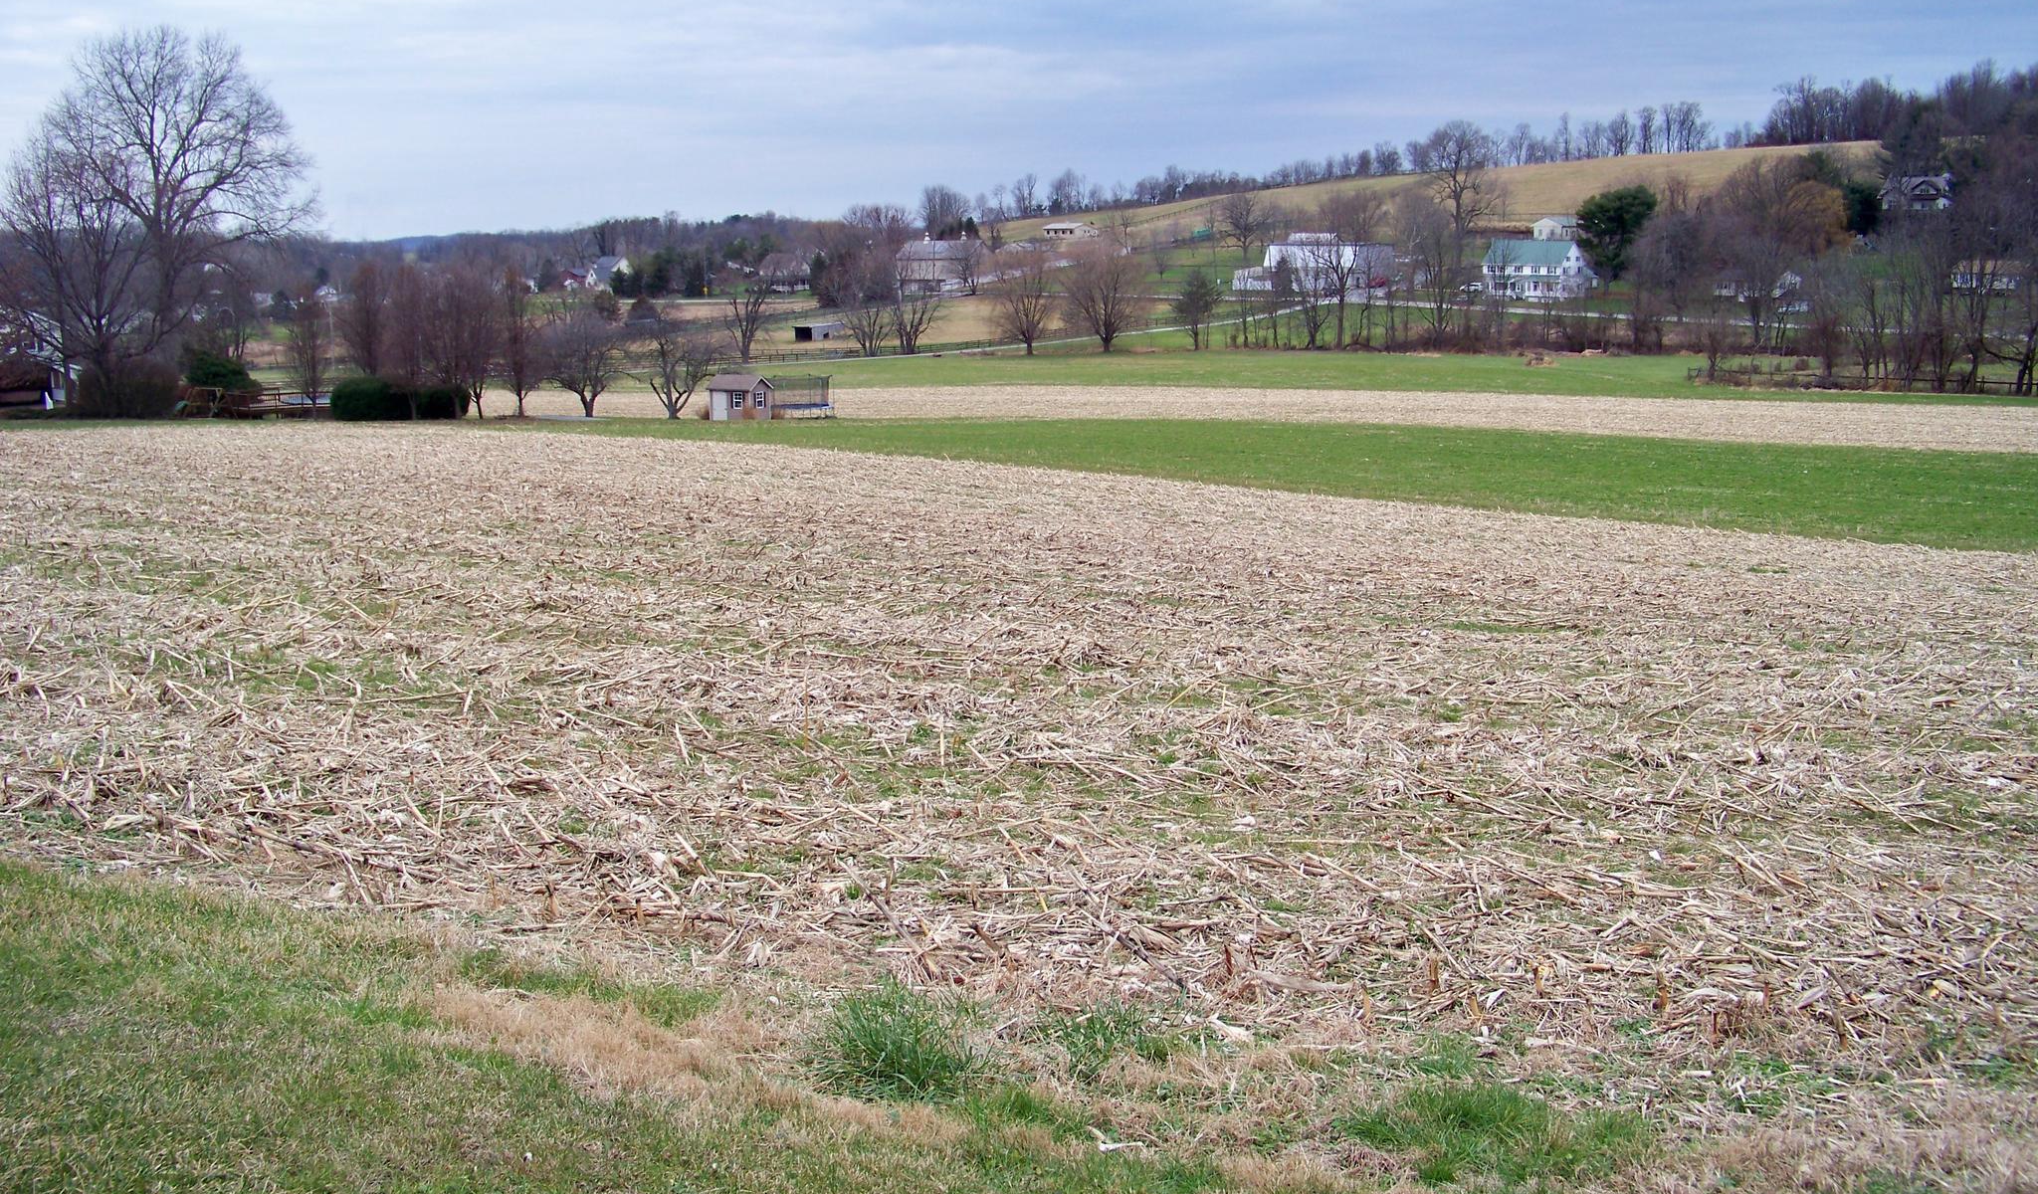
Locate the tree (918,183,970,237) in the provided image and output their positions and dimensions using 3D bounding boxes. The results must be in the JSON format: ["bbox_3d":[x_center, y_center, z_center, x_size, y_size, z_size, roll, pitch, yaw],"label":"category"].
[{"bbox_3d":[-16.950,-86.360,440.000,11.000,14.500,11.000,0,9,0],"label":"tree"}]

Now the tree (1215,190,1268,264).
[{"bbox_3d":[47.210,-78.120,410.000,11.400,16.300,11.400,0,9,0],"label":"tree"}]

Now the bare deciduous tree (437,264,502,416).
[{"bbox_3d":[-35.960,-16.610,126.170,3.980,9.950,3.980,-3,10,-16],"label":"bare deciduous tree"}]

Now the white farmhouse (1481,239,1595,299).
[{"bbox_3d":[92.310,-58.240,345.000,15.500,11.000,12.000,8,12,39],"label":"white farmhouse"}]

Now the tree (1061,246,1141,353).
[{"bbox_3d":[10.550,-38.110,248.870,10.190,13.510,10.190,0,10,2],"label":"tree"}]

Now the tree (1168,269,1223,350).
[{"bbox_3d":[20.740,-33.820,228.000,6.500,9.600,6.500,0,9,0],"label":"tree"}]

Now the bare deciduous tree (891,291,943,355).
[{"bbox_3d":[-13.220,-35.410,251.300,6.790,8.360,6.790,-1,10,-3],"label":"bare deciduous tree"}]

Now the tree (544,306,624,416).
[{"bbox_3d":[-28.690,-15.440,127.400,5.090,7.160,5.090,-2,10,-12],"label":"tree"}]

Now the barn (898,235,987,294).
[{"bbox_3d":[-16.760,-74.130,433.910,18.000,12.970,12.000,6,11,30],"label":"barn"}]

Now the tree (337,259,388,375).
[{"bbox_3d":[-43.270,-17.990,128.000,3.400,8.800,3.400,0,9,0],"label":"tree"}]

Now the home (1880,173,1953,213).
[{"bbox_3d":[180.110,-80.870,389.320,11.300,8.130,8.500,9,13,44],"label":"home"}]

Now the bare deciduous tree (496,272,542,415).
[{"bbox_3d":[-30.370,-15.330,118.000,2.900,8.700,2.900,0,9,0],"label":"bare deciduous tree"}]

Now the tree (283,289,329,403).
[{"bbox_3d":[-47.000,-16.260,127.350,2.840,7.770,2.840,-4,10,-20],"label":"tree"}]

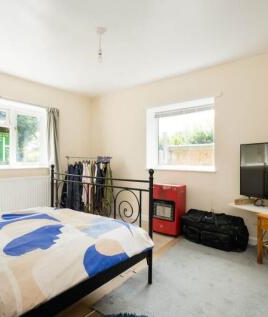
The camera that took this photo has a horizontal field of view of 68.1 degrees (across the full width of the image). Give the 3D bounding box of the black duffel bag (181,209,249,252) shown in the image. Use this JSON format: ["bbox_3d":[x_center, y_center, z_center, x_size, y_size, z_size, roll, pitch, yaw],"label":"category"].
[{"bbox_3d":[1.067,0.943,2.674,0.820,0.375,0.310,0,1,36],"label":"black duffel bag"}]

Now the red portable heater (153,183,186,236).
[{"bbox_3d":[0.529,0.758,3.014,0.410,0.740,0.370,0,1,36],"label":"red portable heater"}]

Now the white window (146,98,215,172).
[{"bbox_3d":[0.728,-0.332,3.168,1.130,1.050,0.150,0,1,36],"label":"white window"}]

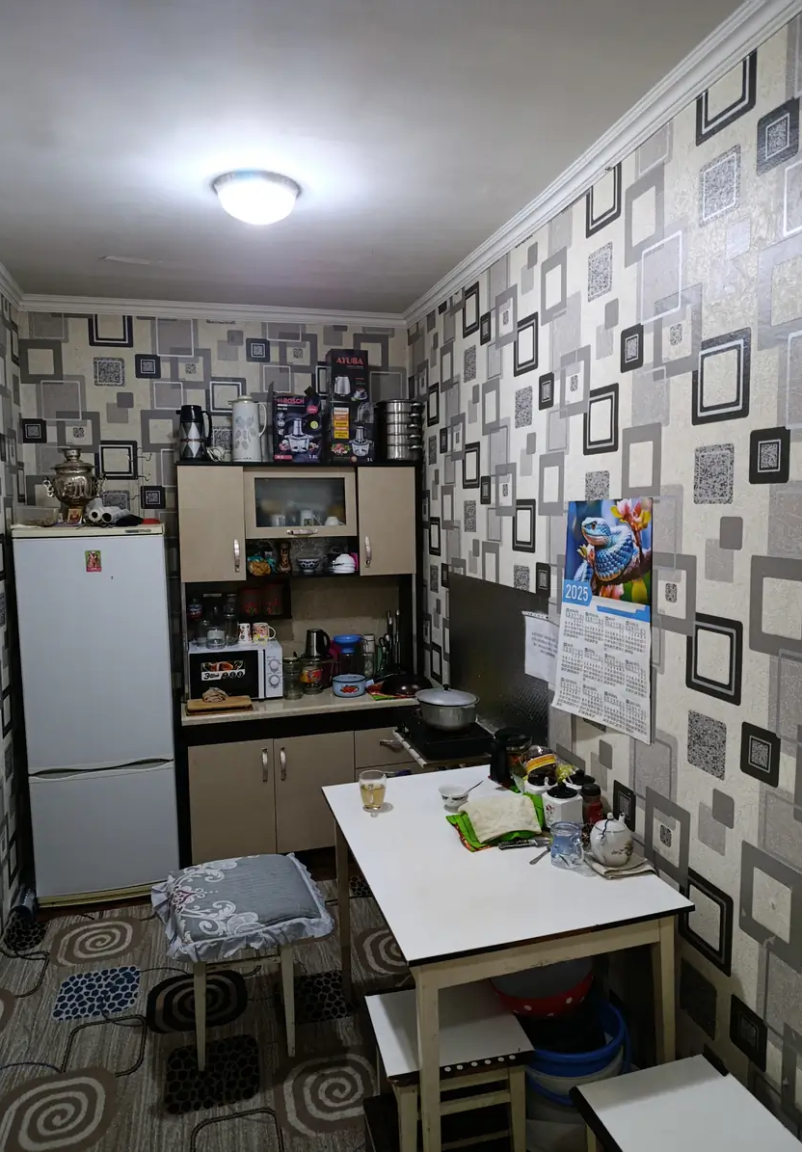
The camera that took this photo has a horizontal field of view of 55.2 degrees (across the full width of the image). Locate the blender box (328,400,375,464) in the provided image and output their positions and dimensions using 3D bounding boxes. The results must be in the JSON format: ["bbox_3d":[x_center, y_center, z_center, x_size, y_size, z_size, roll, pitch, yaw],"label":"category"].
[{"bbox_3d":[-0.271,-0.734,3.992,0.219,0.312,0.213,-2,5,-15],"label":"blender box"}]

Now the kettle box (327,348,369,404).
[{"bbox_3d":[-0.273,-0.998,3.881,0.190,0.255,0.155,-2,5,-16],"label":"kettle box"}]

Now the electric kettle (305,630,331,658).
[{"bbox_3d":[-0.453,0.397,4.136,0.155,0.235,0.130,-2,5,-15],"label":"electric kettle"}]

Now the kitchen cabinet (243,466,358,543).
[{"bbox_3d":[-0.528,-0.374,3.933,0.558,0.348,0.314,-2,5,-15],"label":"kitchen cabinet"}]

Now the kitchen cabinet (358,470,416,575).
[{"bbox_3d":[-0.105,-0.288,4.055,0.307,0.554,0.314,-2,5,-15],"label":"kitchen cabinet"}]

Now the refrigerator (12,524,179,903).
[{"bbox_3d":[-1.410,0.590,3.664,0.608,1.671,0.597,-2,5,-15],"label":"refrigerator"}]

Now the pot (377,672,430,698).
[{"bbox_3d":[0.015,0.529,3.870,0.262,0.085,0.262,-1,5,0],"label":"pot"}]

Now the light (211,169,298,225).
[{"bbox_3d":[-0.487,-1.234,2.556,0.295,0.113,0.295,-2,5,-15],"label":"light"}]

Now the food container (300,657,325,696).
[{"bbox_3d":[-0.453,0.503,3.895,0.123,0.172,0.123,-2,5,-15],"label":"food container"}]

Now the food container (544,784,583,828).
[{"bbox_3d":[0.493,0.700,2.336,0.086,0.136,0.086,-4,6,-32],"label":"food container"}]

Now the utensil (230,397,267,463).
[{"bbox_3d":[-0.741,-0.717,3.764,0.185,0.335,0.140,-2,5,-16],"label":"utensil"}]

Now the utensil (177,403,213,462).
[{"bbox_3d":[-1.048,-0.718,3.895,0.172,0.285,0.122,-2,5,-15],"label":"utensil"}]

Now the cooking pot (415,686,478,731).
[{"bbox_3d":[0.190,0.525,3.127,0.275,0.150,0.260,-1,5,0],"label":"cooking pot"}]

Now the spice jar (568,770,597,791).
[{"bbox_3d":[0.564,0.684,2.399,0.112,0.132,0.110,4,8,42],"label":"spice jar"}]

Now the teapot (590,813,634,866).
[{"bbox_3d":[0.573,0.709,2.077,0.112,0.130,0.165,3,6,35],"label":"teapot"}]

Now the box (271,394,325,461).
[{"bbox_3d":[-0.540,-0.735,3.915,0.244,0.334,0.223,-2,5,-15],"label":"box"}]

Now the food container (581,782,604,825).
[{"bbox_3d":[0.564,0.695,2.258,0.060,0.151,0.060,-2,5,-15],"label":"food container"}]

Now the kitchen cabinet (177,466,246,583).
[{"bbox_3d":[-0.927,-0.256,3.756,0.300,0.545,0.320,-2,5,-16],"label":"kitchen cabinet"}]

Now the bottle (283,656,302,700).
[{"bbox_3d":[-0.532,0.501,3.777,0.094,0.198,0.094,-2,5,-15],"label":"bottle"}]

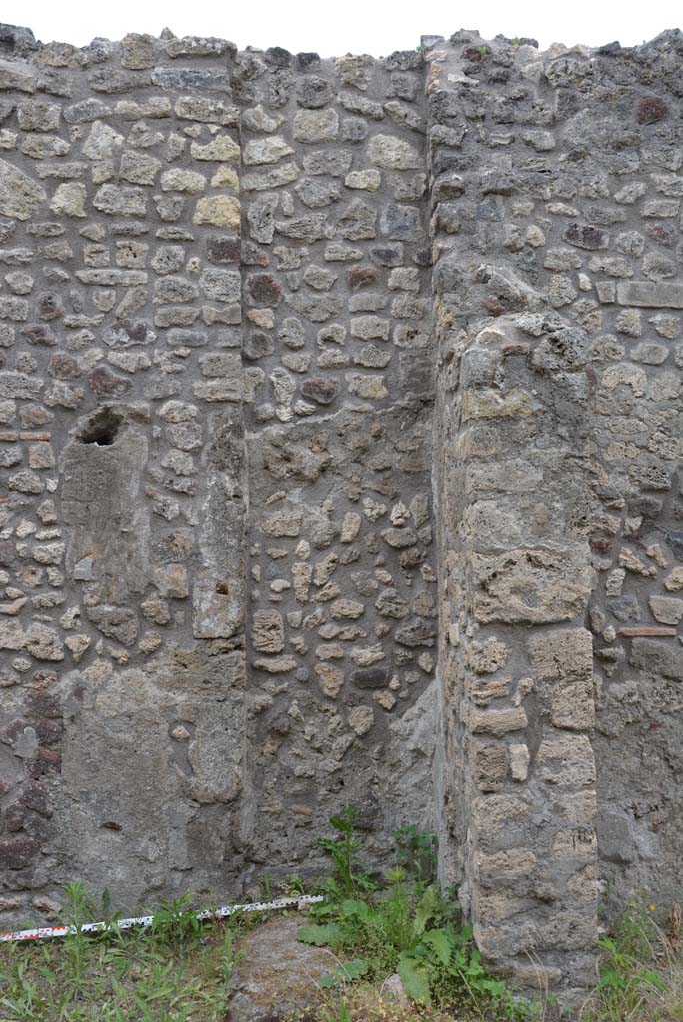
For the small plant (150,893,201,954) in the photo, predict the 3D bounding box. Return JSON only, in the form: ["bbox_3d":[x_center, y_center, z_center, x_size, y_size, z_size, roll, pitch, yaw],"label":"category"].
[{"bbox_3d":[-0.624,1.551,3.530,0.185,0.210,0.165,-1,-1,0],"label":"small plant"}]

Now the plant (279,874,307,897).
[{"bbox_3d":[-0.197,1.508,3.780,0.110,0.100,0.095,-1,-1,0],"label":"plant"}]

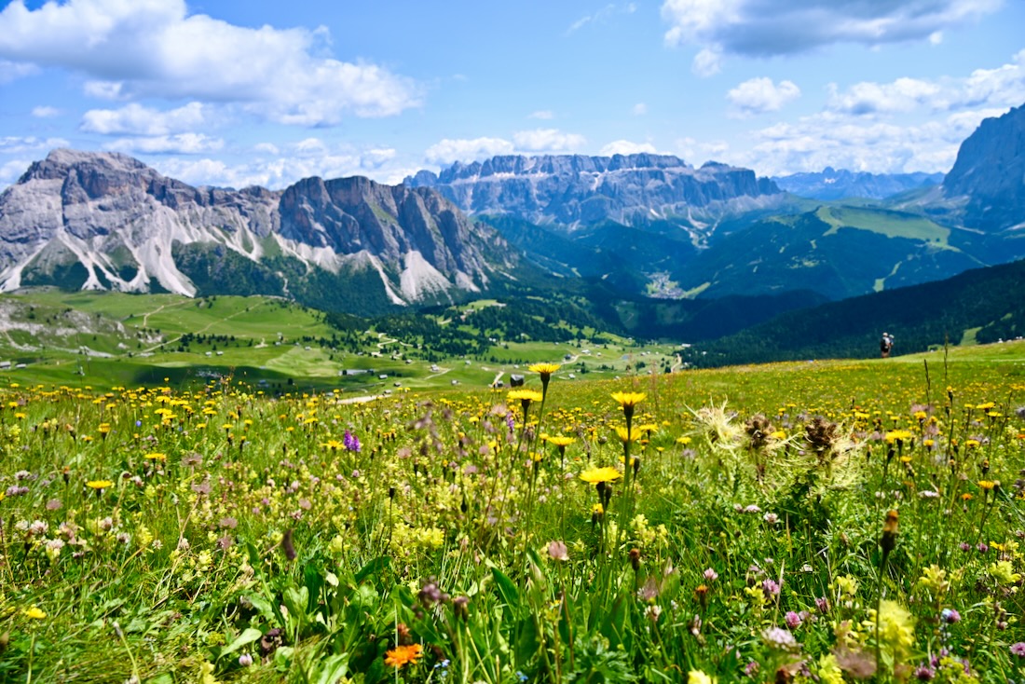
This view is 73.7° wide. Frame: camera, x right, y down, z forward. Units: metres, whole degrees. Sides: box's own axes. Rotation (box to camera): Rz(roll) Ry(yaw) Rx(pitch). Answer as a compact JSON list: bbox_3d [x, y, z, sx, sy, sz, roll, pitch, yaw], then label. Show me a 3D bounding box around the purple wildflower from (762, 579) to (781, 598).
[{"bbox_3d":[0.399,0.379,1.050,0.027,0.027,0.027,3,13,11],"label":"purple wildflower"}]

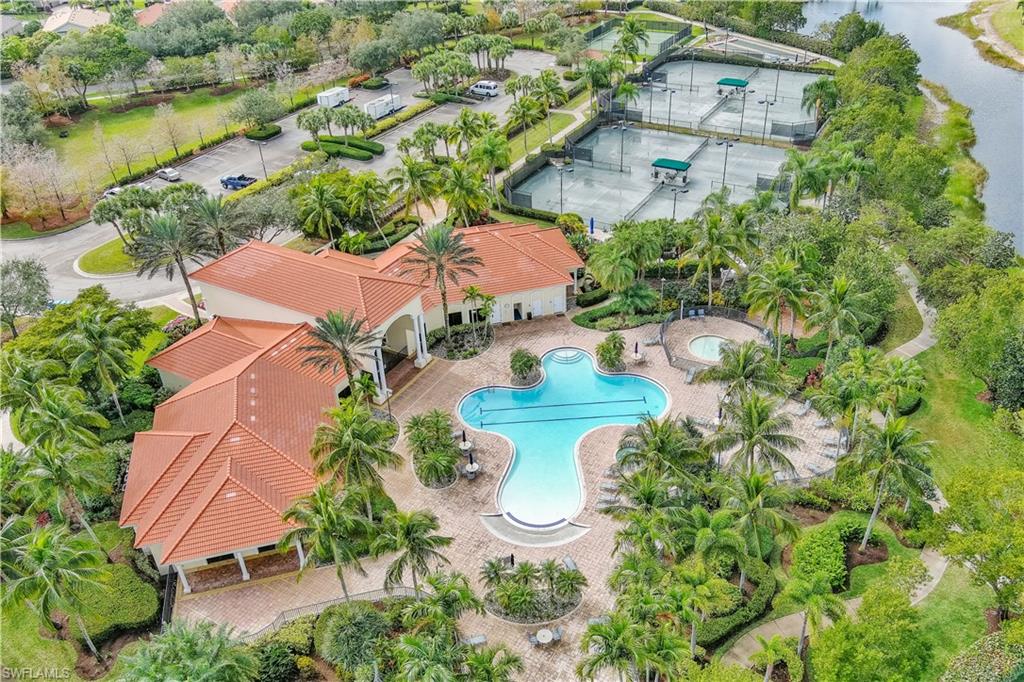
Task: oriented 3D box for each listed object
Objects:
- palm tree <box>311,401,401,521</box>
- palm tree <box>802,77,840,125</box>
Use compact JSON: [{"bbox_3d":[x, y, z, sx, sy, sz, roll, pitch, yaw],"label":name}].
[{"bbox_3d":[-12.087,10.230,65.145,6.937,11.313,6.729,-3,33,0],"label":"palm tree"},{"bbox_3d":[46.837,-35.763,125.989,5.900,8.600,5.900,-3,33,0],"label":"palm tree"}]

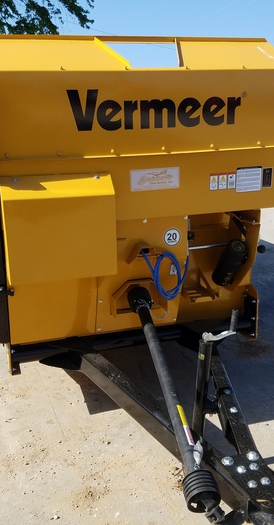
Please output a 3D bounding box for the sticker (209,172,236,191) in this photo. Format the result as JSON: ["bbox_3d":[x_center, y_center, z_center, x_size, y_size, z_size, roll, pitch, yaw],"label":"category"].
[{"bbox_3d":[0.452,-0.424,2.752,0.146,0.086,0.006,-6,14,-15],"label":"sticker"}]

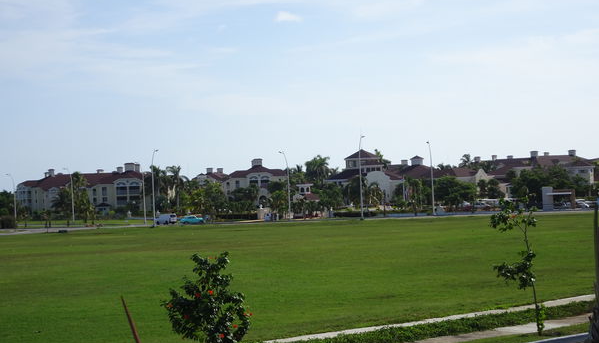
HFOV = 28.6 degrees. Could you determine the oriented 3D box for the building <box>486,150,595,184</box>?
[{"bbox_3d":[94.237,0.121,460.000,39.000,15.400,17.000,-2,-1,0],"label":"building"}]

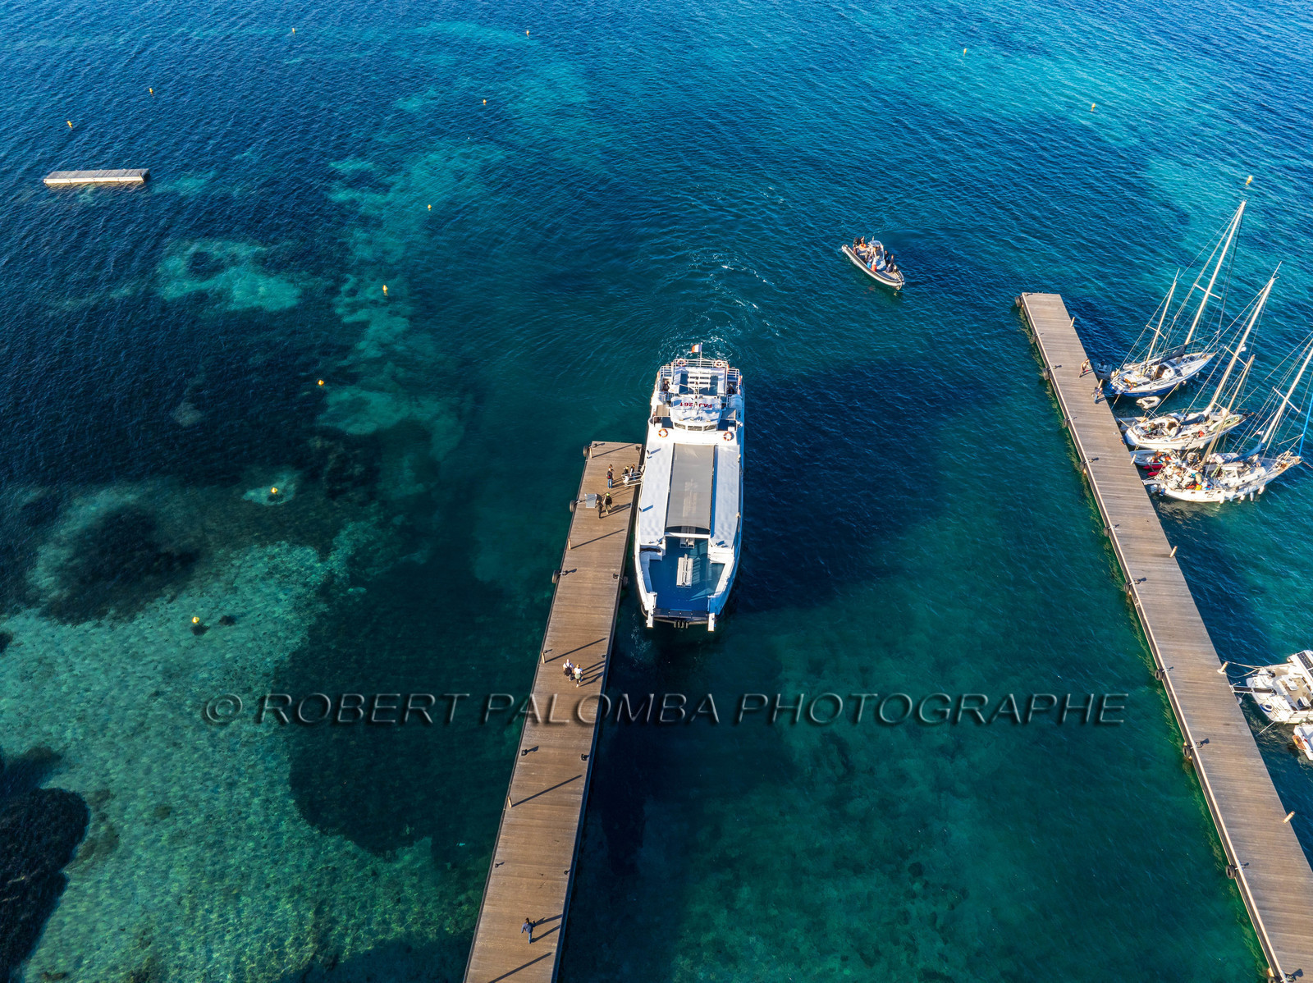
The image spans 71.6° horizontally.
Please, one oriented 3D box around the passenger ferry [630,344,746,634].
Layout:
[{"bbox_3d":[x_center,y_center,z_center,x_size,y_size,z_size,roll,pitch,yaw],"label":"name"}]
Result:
[{"bbox_3d":[2.641,-1.496,65.070,7.400,7.100,26.479,3,43,4],"label":"passenger ferry"}]

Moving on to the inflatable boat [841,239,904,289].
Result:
[{"bbox_3d":[22.535,-23.672,92.324,3.100,2.750,9.149,-13,44,-14],"label":"inflatable boat"}]

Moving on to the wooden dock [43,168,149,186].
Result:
[{"bbox_3d":[-67.424,-38.010,109.928,11.468,0.650,2.350,-2,43,-2],"label":"wooden dock"}]

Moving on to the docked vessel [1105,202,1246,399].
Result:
[{"bbox_3d":[43.843,-15.465,73.752,11.773,15.800,3.450,-15,45,-15],"label":"docked vessel"}]

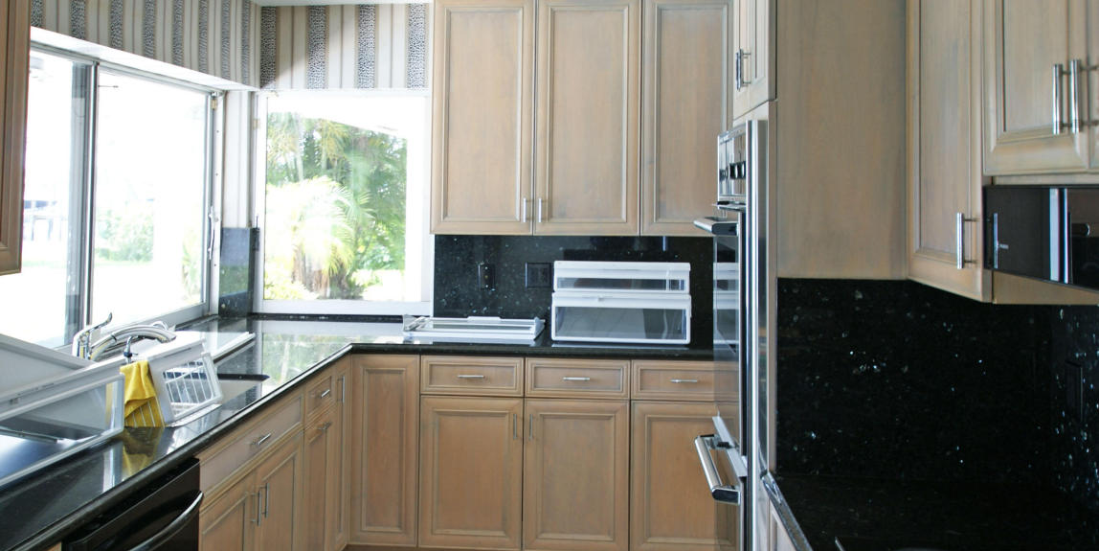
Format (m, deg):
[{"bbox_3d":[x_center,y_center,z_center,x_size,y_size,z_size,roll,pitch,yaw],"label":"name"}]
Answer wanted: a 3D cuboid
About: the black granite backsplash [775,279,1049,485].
[{"bbox_3d":[0.768,0.220,1.928,0.563,0.423,0.025,1,6,4],"label":"black granite backsplash"}]

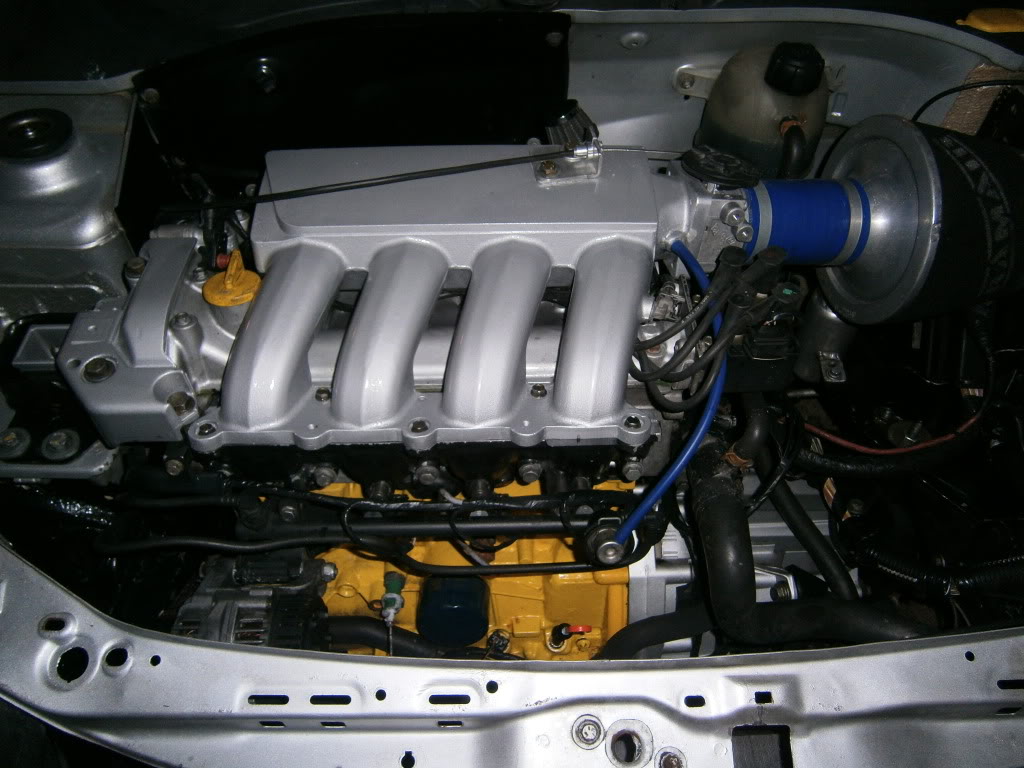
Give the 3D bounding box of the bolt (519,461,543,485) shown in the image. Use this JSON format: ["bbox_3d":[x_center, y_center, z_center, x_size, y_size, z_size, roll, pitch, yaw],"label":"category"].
[{"bbox_3d":[0.017,0.080,0.695,0.021,0.021,0.016,0,29,0],"label":"bolt"}]

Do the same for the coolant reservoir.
[{"bbox_3d":[0.260,-0.274,0.805,0.135,0.155,0.130,0,57,0],"label":"coolant reservoir"}]

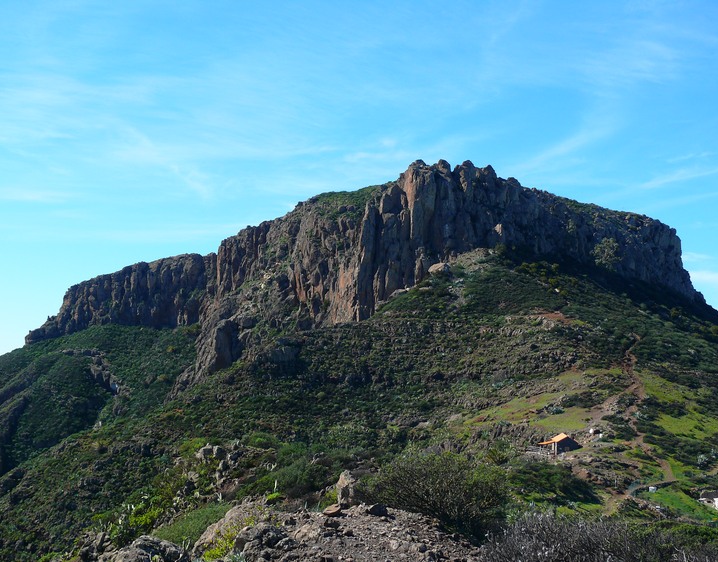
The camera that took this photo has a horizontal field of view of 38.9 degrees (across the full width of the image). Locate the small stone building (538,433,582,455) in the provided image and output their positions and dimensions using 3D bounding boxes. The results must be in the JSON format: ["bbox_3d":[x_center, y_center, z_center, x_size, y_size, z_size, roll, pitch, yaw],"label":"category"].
[{"bbox_3d":[40.476,32.885,205.000,8.500,3.700,6.500,0,-4,2],"label":"small stone building"}]

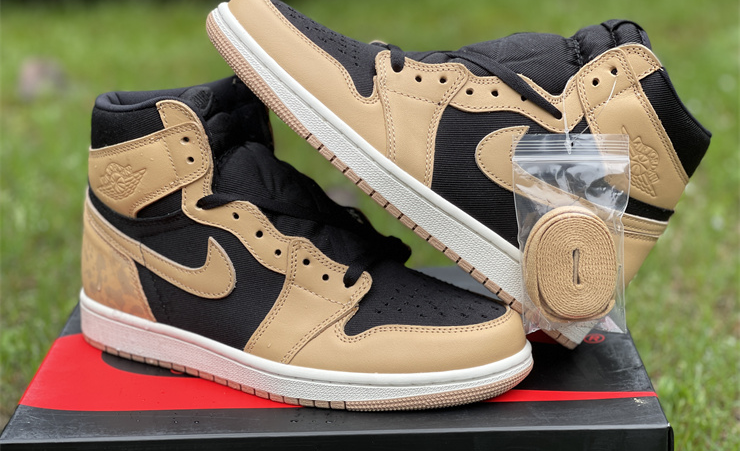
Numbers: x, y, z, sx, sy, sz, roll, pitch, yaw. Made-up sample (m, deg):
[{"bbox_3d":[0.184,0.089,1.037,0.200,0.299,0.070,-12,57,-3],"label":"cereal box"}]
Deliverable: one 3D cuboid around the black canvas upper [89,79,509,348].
[{"bbox_3d":[-0.052,-0.010,0.782,0.272,0.141,0.099,7,21,26],"label":"black canvas upper"}]

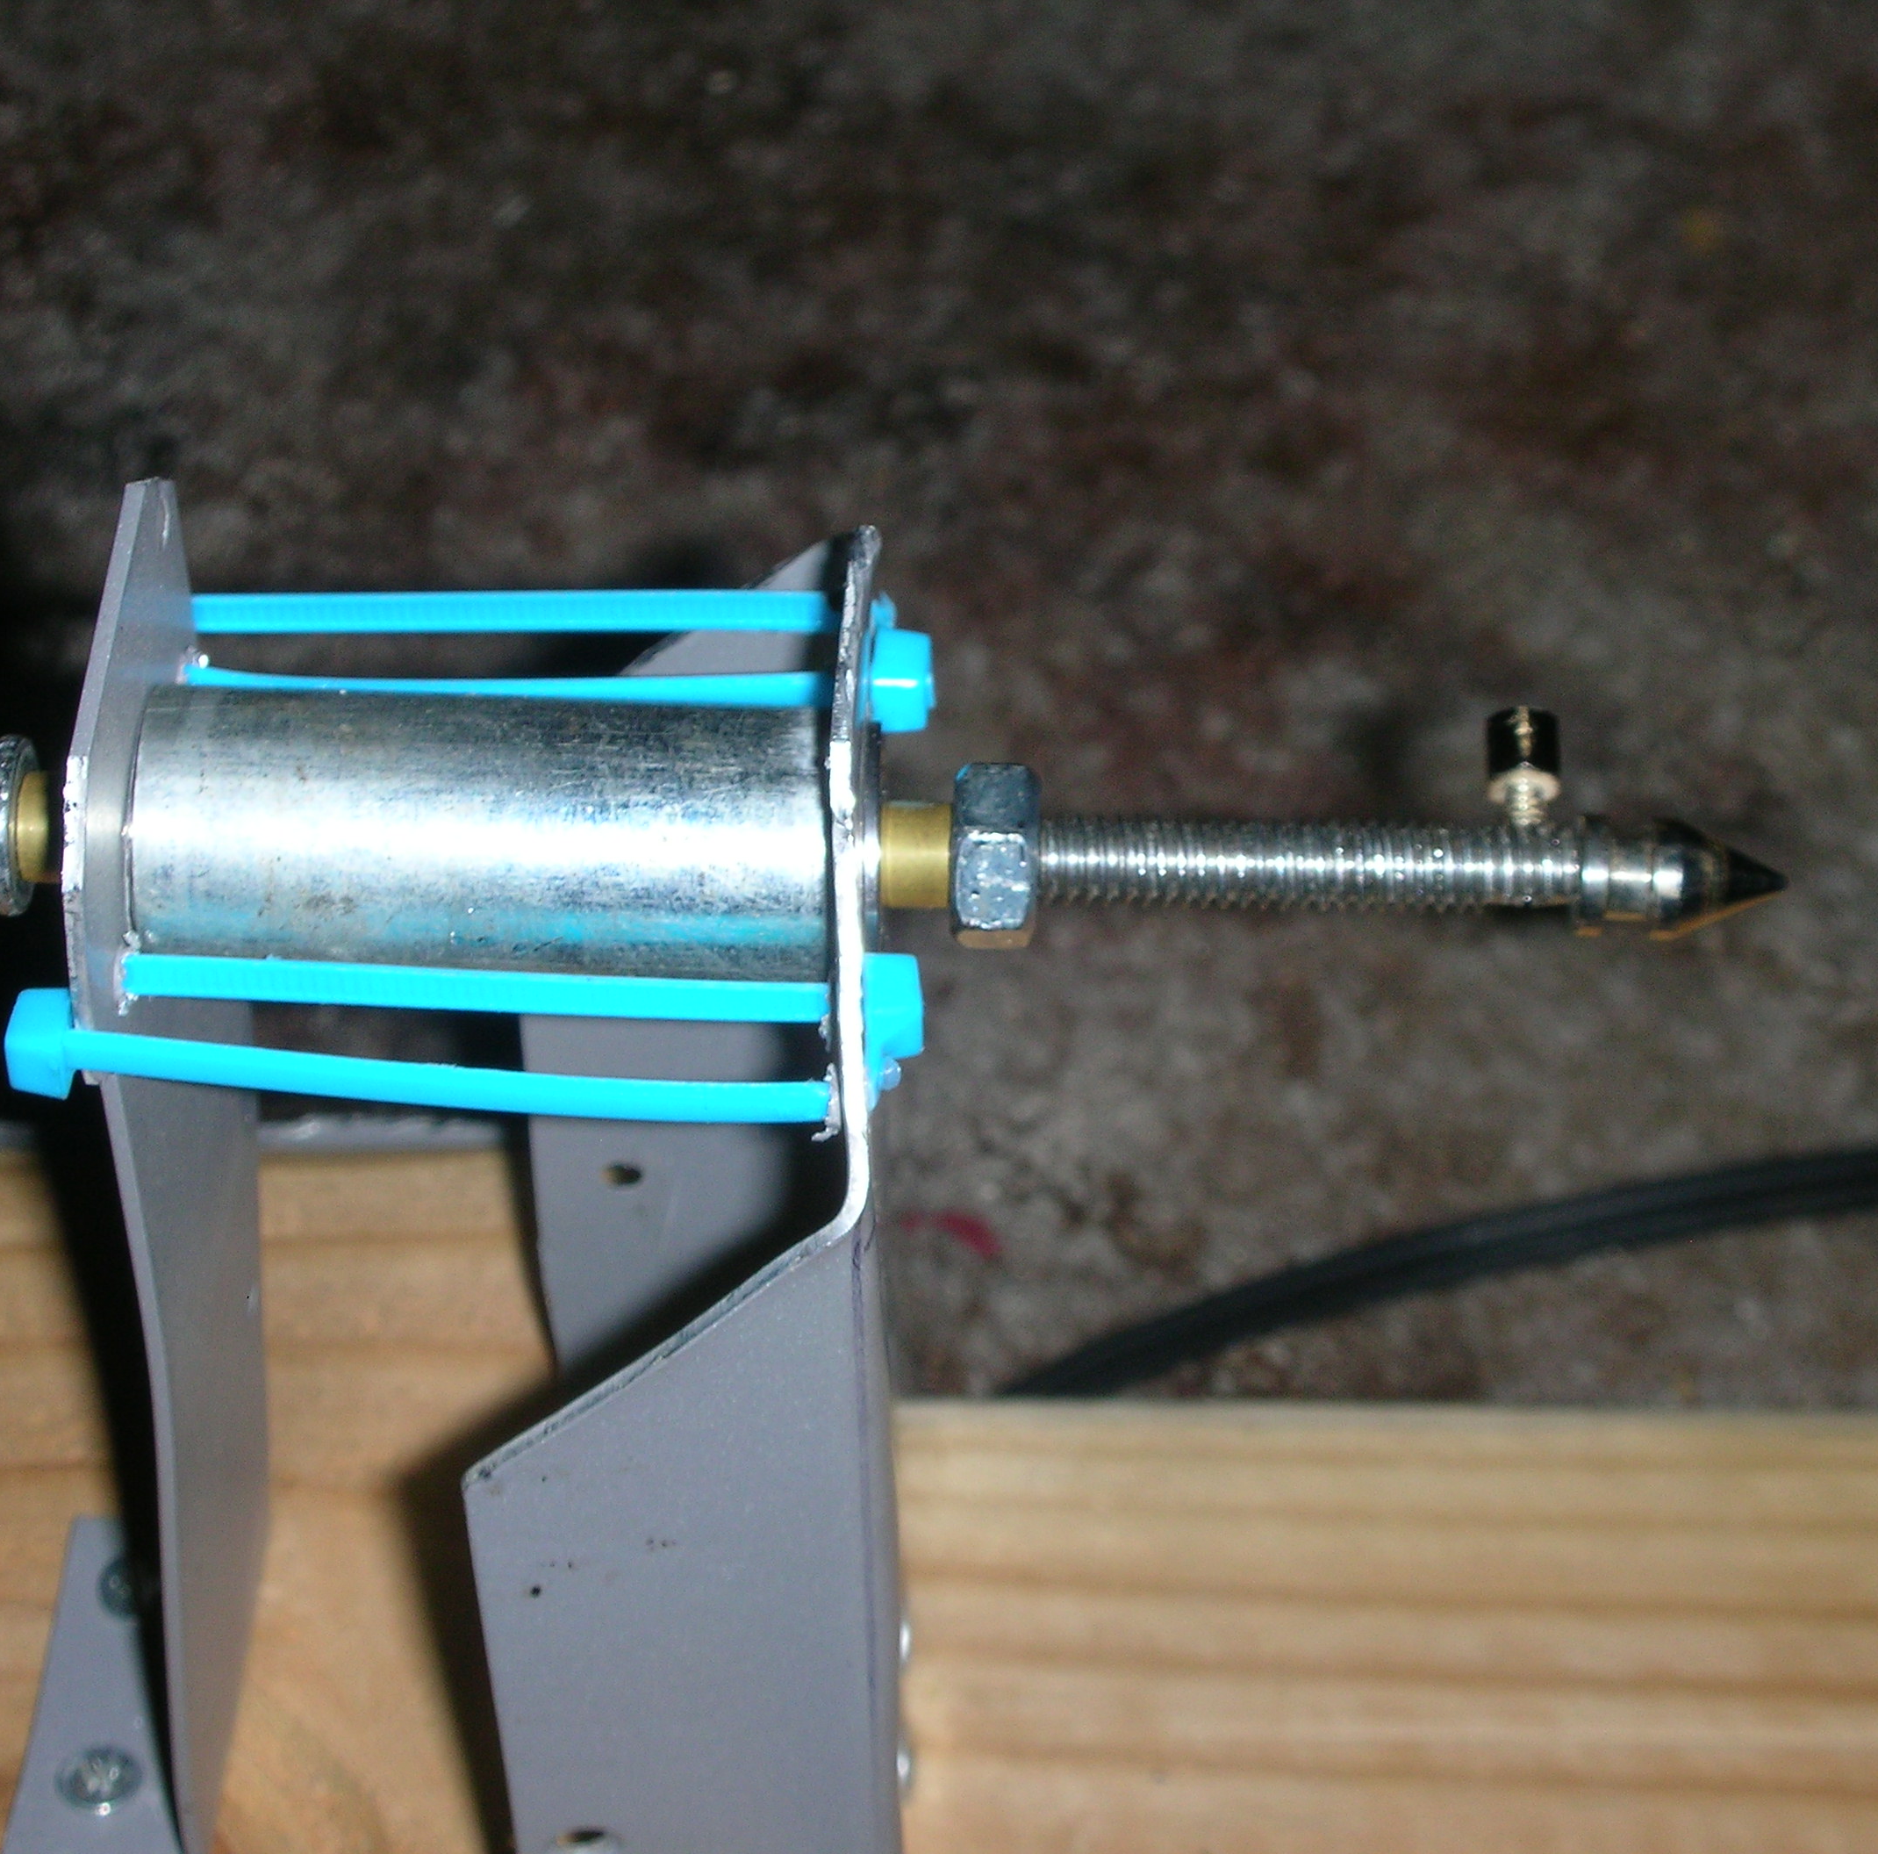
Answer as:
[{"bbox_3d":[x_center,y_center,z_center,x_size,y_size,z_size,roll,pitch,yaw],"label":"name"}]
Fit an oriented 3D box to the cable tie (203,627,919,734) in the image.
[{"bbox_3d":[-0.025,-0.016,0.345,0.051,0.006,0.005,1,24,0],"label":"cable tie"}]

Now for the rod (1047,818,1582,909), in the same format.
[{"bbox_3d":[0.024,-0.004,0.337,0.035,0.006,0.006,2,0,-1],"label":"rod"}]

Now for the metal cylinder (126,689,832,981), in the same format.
[{"bbox_3d":[-0.029,-0.005,0.336,0.045,0.018,0.018,2,0,-1],"label":"metal cylinder"}]

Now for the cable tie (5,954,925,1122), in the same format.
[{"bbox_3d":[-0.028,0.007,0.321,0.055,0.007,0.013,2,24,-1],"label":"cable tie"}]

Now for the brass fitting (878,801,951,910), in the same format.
[{"bbox_3d":[-0.002,-0.005,0.336,0.005,0.007,0.007,2,0,-1],"label":"brass fitting"}]

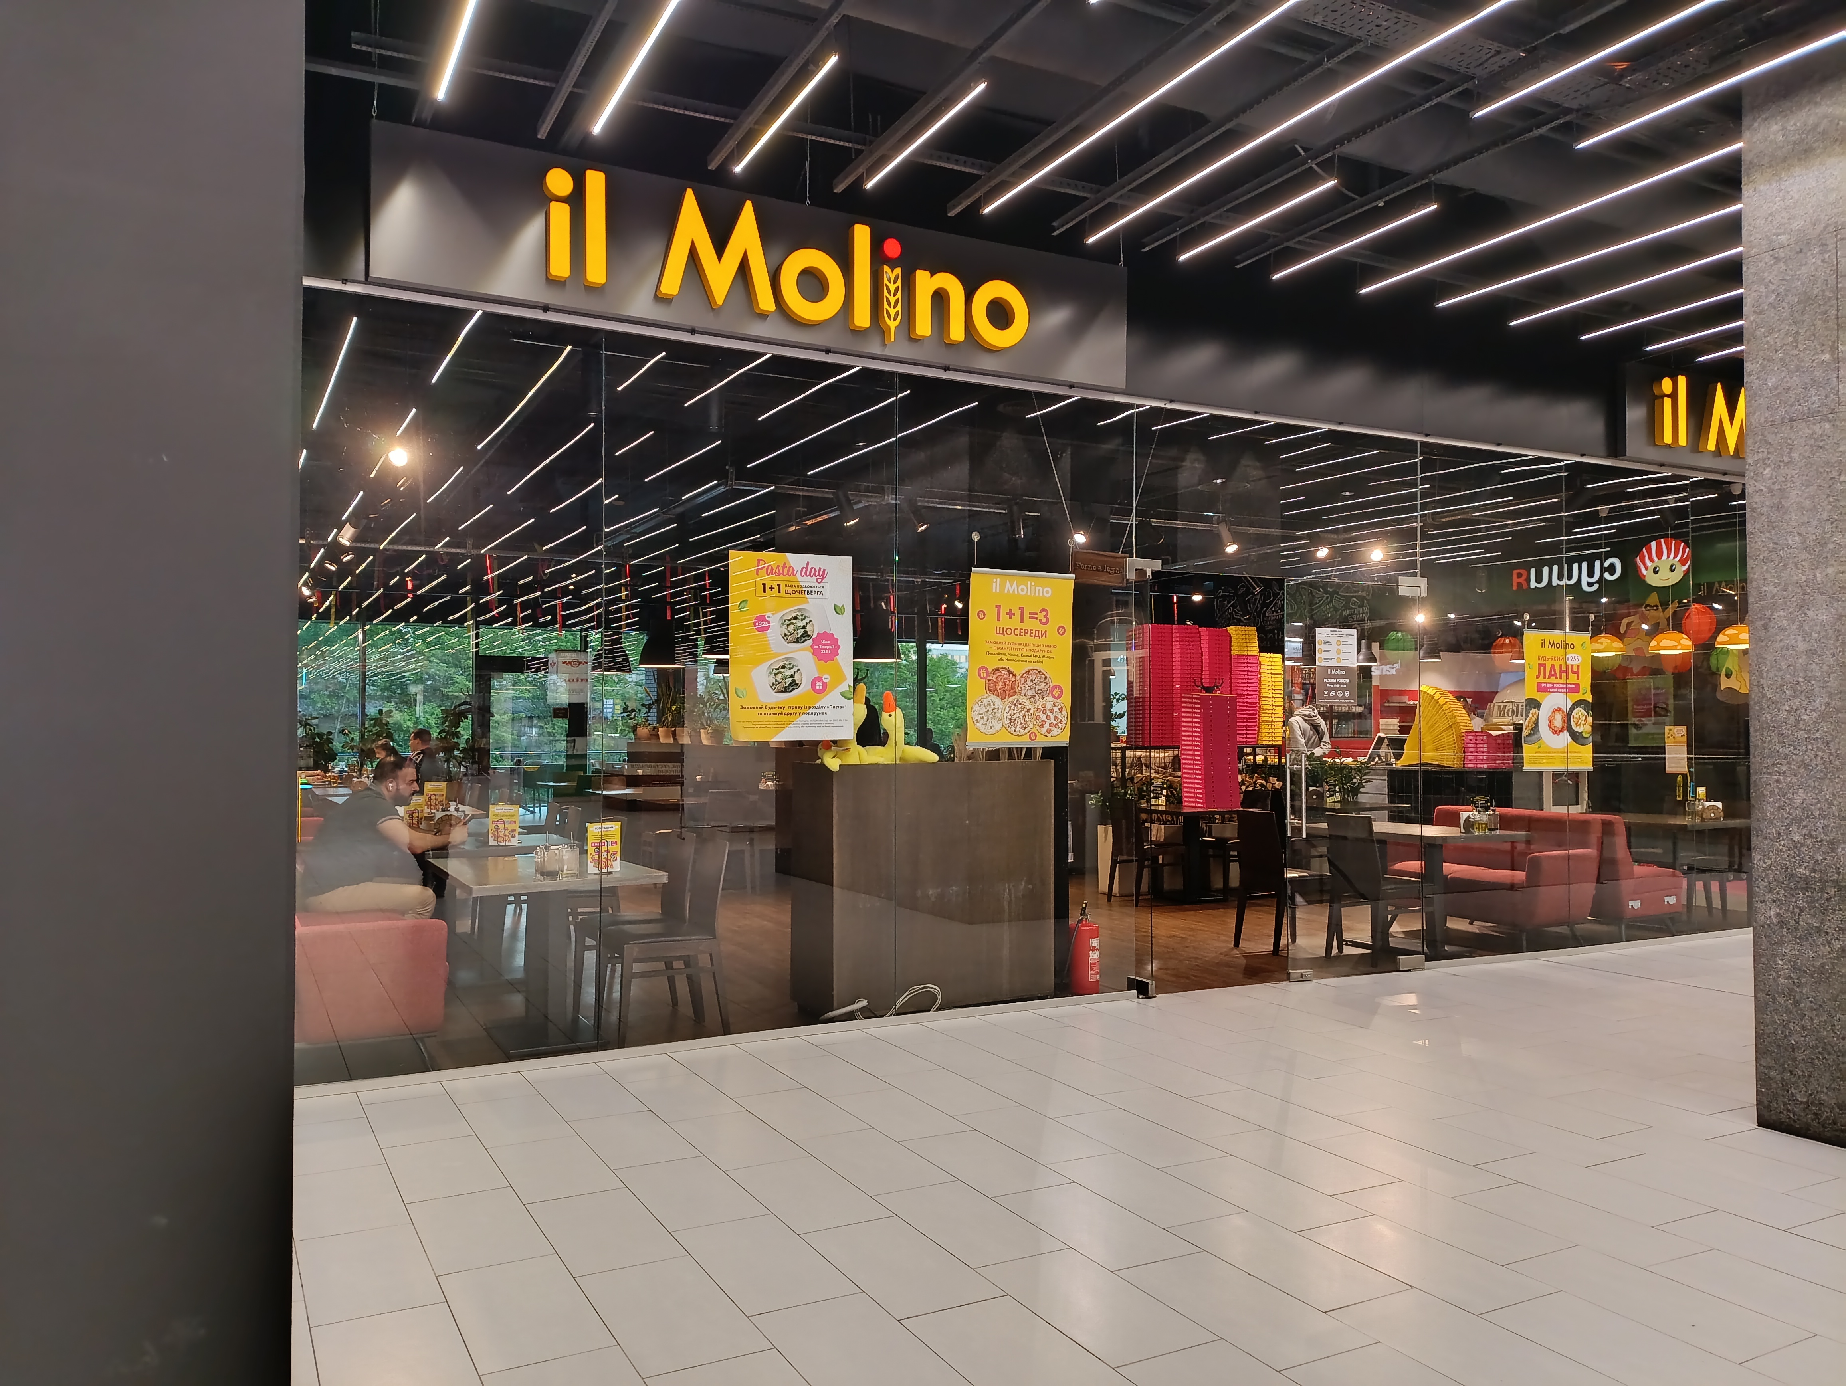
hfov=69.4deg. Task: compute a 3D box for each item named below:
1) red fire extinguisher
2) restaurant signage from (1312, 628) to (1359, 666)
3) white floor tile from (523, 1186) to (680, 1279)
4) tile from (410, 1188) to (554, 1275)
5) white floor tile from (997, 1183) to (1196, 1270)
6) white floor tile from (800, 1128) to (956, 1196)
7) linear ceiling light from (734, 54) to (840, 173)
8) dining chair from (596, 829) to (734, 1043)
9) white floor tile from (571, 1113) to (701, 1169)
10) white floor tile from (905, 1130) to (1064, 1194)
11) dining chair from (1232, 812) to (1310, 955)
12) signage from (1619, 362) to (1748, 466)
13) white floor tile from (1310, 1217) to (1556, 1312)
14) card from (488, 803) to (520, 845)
[{"bbox_3d":[0.843,1.326,6.912,0.160,0.490,0.160,0,-2,0],"label":"red fire extinguisher"},{"bbox_3d":[2.388,-0.260,7.688,0.310,0.215,0.010,1,-2,-26],"label":"restaurant signage"},{"bbox_3d":[-0.881,1.477,3.663,0.300,0.010,0.600,1,-2,-28],"label":"white floor tile"},{"bbox_3d":[-1.229,1.481,3.681,0.300,0.010,0.600,1,-2,-28],"label":"tile"},{"bbox_3d":[0.471,1.479,3.728,0.300,0.010,0.595,1,-2,-28],"label":"white floor tile"},{"bbox_3d":[-0.159,1.494,4.252,0.300,0.010,0.600,1,-2,-28],"label":"white floor tile"},{"bbox_3d":[-0.465,-1.907,4.414,0.030,0.035,0.890,1,-2,-28],"label":"linear ceiling light"},{"bbox_3d":[-1.179,1.091,6.084,0.530,0.900,0.430,1,-2,-28],"label":"dining chair"},{"bbox_3d":[-0.978,1.508,4.506,0.300,0.010,0.600,1,-2,-28],"label":"white floor tile"},{"bbox_3d":[0.189,1.494,4.235,0.300,0.010,0.600,1,-2,-28],"label":"white floor tile"},{"bbox_3d":[2.274,1.181,8.431,0.500,0.870,0.430,1,-2,-28],"label":"dining chair"},{"bbox_3d":[6.239,-1.876,9.678,3.400,0.660,0.160,1,-2,-26],"label":"signage"},{"bbox_3d":[1.288,1.471,3.444,0.300,0.010,0.600,1,-2,-28],"label":"white floor tile"},{"bbox_3d":[-2.263,0.719,7.214,0.155,0.218,0.030,0,-2,-3],"label":"card"}]

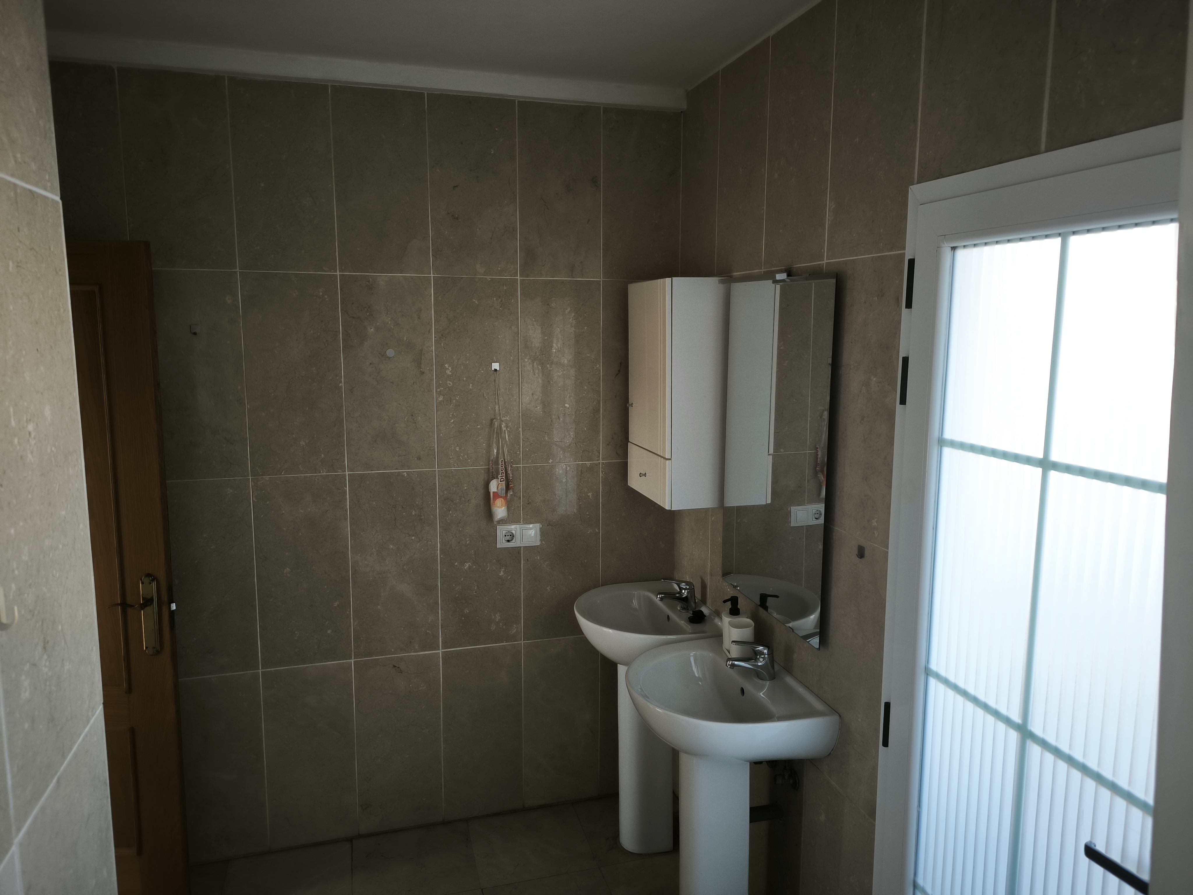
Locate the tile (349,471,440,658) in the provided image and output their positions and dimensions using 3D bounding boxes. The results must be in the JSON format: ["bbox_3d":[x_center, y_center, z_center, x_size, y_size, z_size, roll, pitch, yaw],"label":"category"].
[{"bbox_3d":[-0.685,0.398,2.804,0.288,0.639,0.010,-2,9,-16],"label":"tile"}]

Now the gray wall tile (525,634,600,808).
[{"bbox_3d":[-0.133,1.038,3.143,0.299,0.658,0.015,-2,9,-16],"label":"gray wall tile"}]

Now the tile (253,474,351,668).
[{"bbox_3d":[-0.965,0.408,2.724,0.288,0.639,0.010,-2,9,-16],"label":"tile"}]

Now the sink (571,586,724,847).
[{"bbox_3d":[0.154,0.970,2.901,0.463,0.867,0.562,-2,9,-16],"label":"sink"}]

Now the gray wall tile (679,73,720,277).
[{"bbox_3d":[0.352,-0.900,2.825,0.015,0.636,0.319,-2,9,-16],"label":"gray wall tile"}]

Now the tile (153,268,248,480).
[{"bbox_3d":[-1.274,-0.222,2.616,0.299,0.659,0.015,-2,9,-16],"label":"tile"}]

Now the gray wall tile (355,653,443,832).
[{"bbox_3d":[-0.688,1.033,2.898,0.288,0.639,0.010,-2,9,-16],"label":"gray wall tile"}]

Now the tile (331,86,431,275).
[{"bbox_3d":[-0.679,-0.838,2.620,0.288,0.570,0.010,-2,9,-16],"label":"tile"}]

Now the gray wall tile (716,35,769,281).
[{"bbox_3d":[0.446,-0.856,2.514,0.015,0.642,0.334,-2,9,-16],"label":"gray wall tile"}]

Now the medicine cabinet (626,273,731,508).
[{"bbox_3d":[0.272,-0.191,2.787,0.213,0.720,0.385,-2,9,-16],"label":"medicine cabinet"}]

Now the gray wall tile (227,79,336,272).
[{"bbox_3d":[-0.959,-0.826,2.541,0.288,0.567,0.010,-2,9,-16],"label":"gray wall tile"}]

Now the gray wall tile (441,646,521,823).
[{"bbox_3d":[-0.420,1.051,3.066,0.297,0.659,0.015,-2,9,-16],"label":"gray wall tile"}]

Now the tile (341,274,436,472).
[{"bbox_3d":[-0.700,-0.244,2.783,0.299,0.659,0.015,-2,9,-16],"label":"tile"}]

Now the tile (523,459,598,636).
[{"bbox_3d":[-0.125,0.377,2.963,0.288,0.639,0.010,-2,9,-16],"label":"tile"}]

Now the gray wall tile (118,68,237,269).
[{"bbox_3d":[-1.240,-0.815,2.461,0.288,0.565,0.010,-2,9,-16],"label":"gray wall tile"}]

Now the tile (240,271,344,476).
[{"bbox_3d":[-0.988,-0.233,2.703,0.297,0.658,0.015,-2,9,-16],"label":"tile"}]

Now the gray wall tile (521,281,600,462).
[{"bbox_3d":[-0.127,-0.266,2.950,0.299,0.659,0.015,-2,9,-16],"label":"gray wall tile"}]

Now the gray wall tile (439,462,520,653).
[{"bbox_3d":[-0.417,0.398,2.968,0.297,0.658,0.015,-2,9,-16],"label":"gray wall tile"}]

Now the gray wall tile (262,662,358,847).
[{"bbox_3d":[-0.994,1.071,2.893,0.299,0.658,0.015,-2,9,-16],"label":"gray wall tile"}]

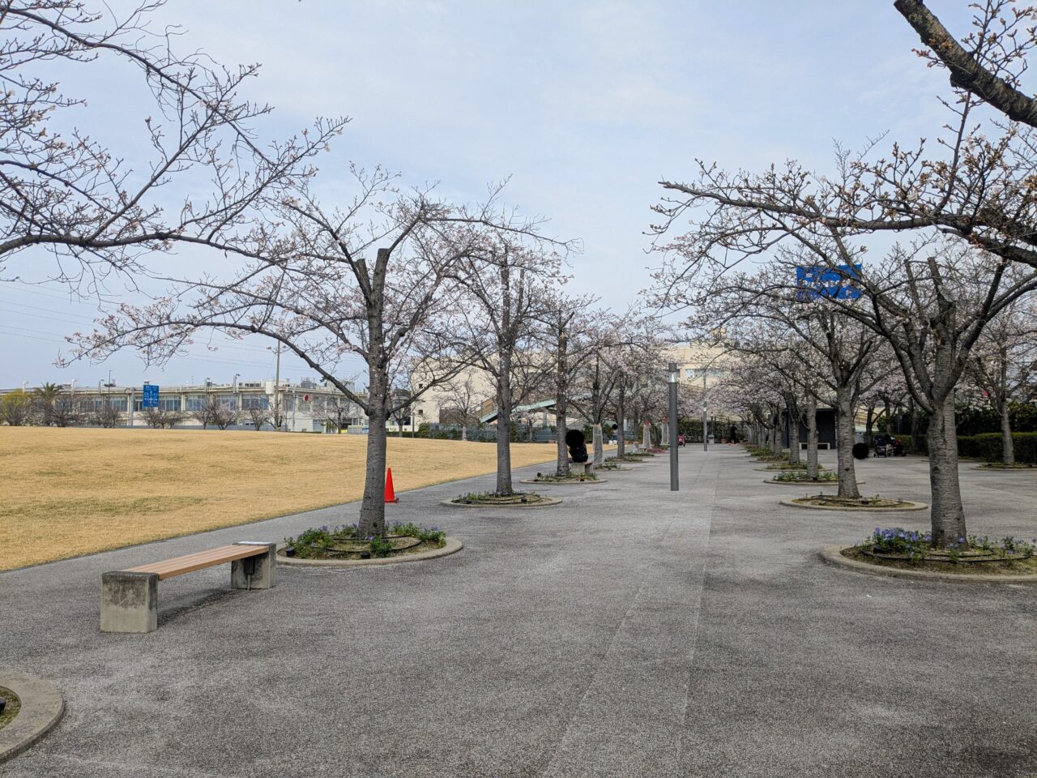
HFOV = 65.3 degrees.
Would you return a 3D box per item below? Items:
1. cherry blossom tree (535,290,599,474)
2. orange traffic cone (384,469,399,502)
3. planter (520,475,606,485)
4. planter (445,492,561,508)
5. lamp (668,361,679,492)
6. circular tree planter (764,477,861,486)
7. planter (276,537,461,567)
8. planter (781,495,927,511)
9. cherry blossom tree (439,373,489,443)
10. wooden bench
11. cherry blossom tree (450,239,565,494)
[{"bbox_3d":[1.425,-0.215,23.418,2.500,5.309,2.600,-1,-3,0],"label":"cherry blossom tree"},{"bbox_3d":[-2.656,1.979,16.661,0.380,0.720,0.380,-2,-3,14],"label":"orange traffic cone"},{"bbox_3d":[1.296,2.589,23.272,2.564,0.140,2.564,-2,-3,14],"label":"planter"},{"bbox_3d":[-0.338,2.279,16.825,2.564,0.140,2.564,-2,-3,14],"label":"planter"},{"bbox_3d":[3.699,0.907,19.282,0.185,3.014,0.185,-1,-3,0],"label":"lamp"},{"bbox_3d":[7.836,2.394,21.399,2.564,0.140,2.564,-2,-3,14],"label":"circular tree planter"},{"bbox_3d":[-1.985,1.962,10.233,2.564,0.140,2.564,-2,-3,14],"label":"planter"},{"bbox_3d":[6.204,2.090,15.051,2.564,0.140,2.564,-2,-3,14],"label":"planter"},{"bbox_3d":[-3.853,1.308,57.012,3.883,4.740,3.883,-1,-3,0],"label":"cherry blossom tree"},{"bbox_3d":[-2.752,1.663,6.977,0.383,0.423,1.827,-2,-3,14],"label":"wooden bench"},{"bbox_3d":[-0.200,-0.490,16.968,3.200,5.385,3.200,-1,-3,0],"label":"cherry blossom tree"}]

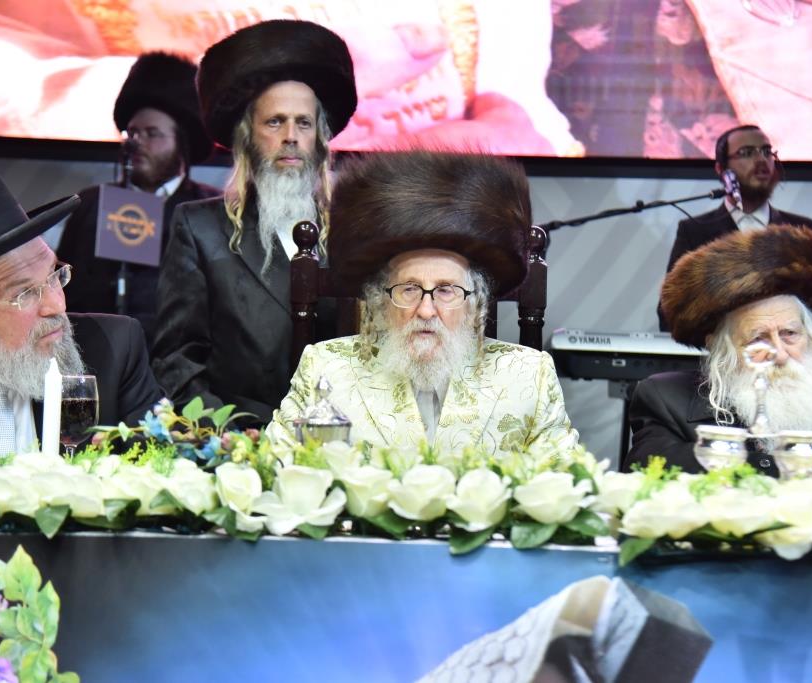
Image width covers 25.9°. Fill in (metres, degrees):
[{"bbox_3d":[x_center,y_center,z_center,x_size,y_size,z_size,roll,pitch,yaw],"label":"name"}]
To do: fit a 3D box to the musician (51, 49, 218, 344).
[{"bbox_3d":[-0.793,0.054,5.229,0.520,1.830,0.420,1,-1,22],"label":"musician"}]

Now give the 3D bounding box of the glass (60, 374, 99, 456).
[{"bbox_3d":[-0.456,0.136,2.398,0.076,0.175,0.076,1,-1,0],"label":"glass"}]

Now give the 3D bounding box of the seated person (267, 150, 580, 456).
[{"bbox_3d":[0.021,0.380,2.864,0.540,1.410,0.680,1,-1,0],"label":"seated person"}]

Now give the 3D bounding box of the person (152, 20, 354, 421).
[{"bbox_3d":[-0.292,0.215,3.739,0.560,1.800,0.420,1,-1,-9],"label":"person"}]

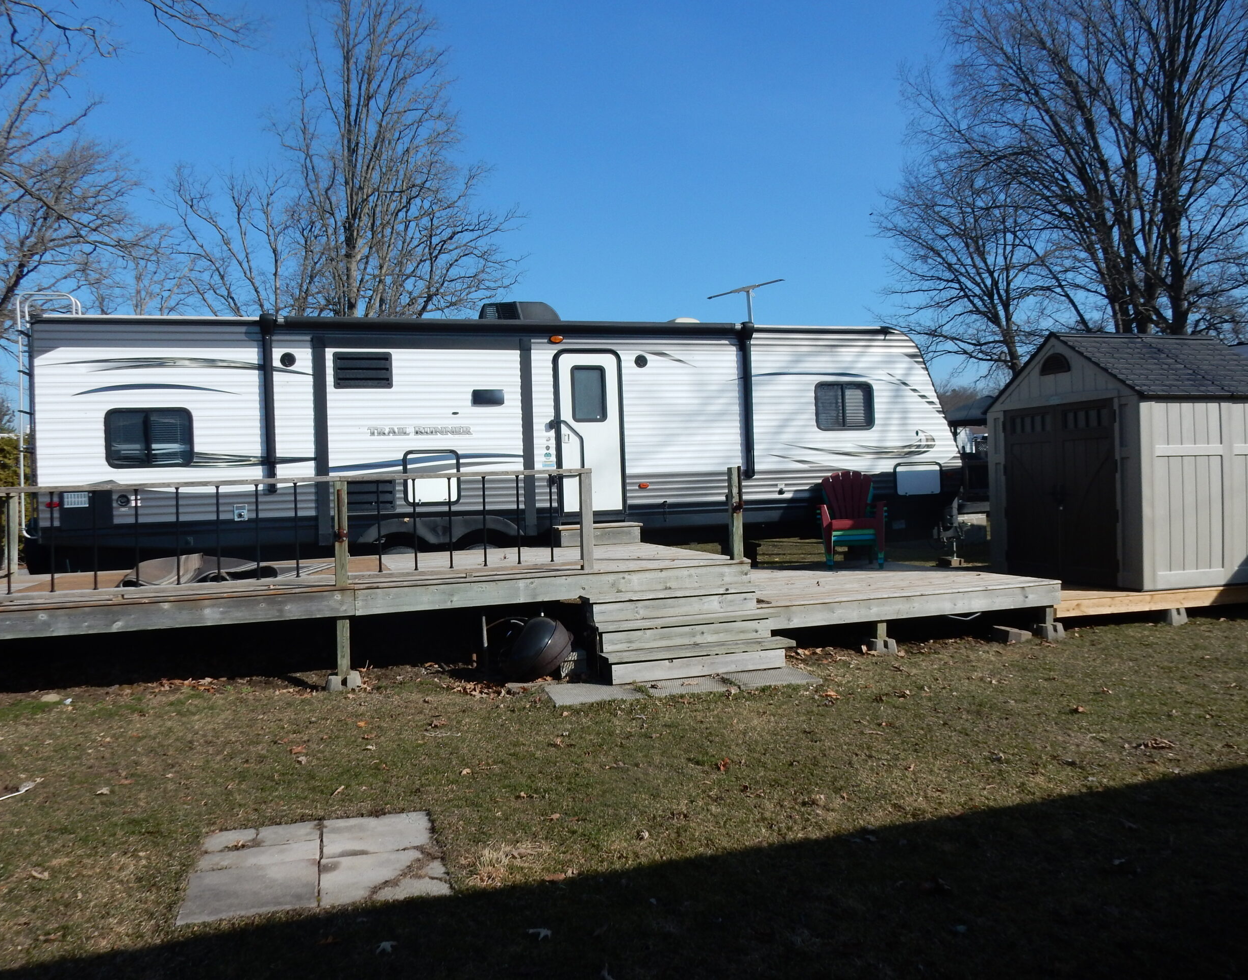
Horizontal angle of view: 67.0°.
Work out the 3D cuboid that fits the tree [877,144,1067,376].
[{"bbox_3d":[10.348,-4.754,27.955,5.400,10.623,5.300,-2,1,0],"label":"tree"}]

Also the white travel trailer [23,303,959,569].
[{"bbox_3d":[-0.935,-0.521,12.195,11.300,3.450,2.500,-2,1,-16],"label":"white travel trailer"}]

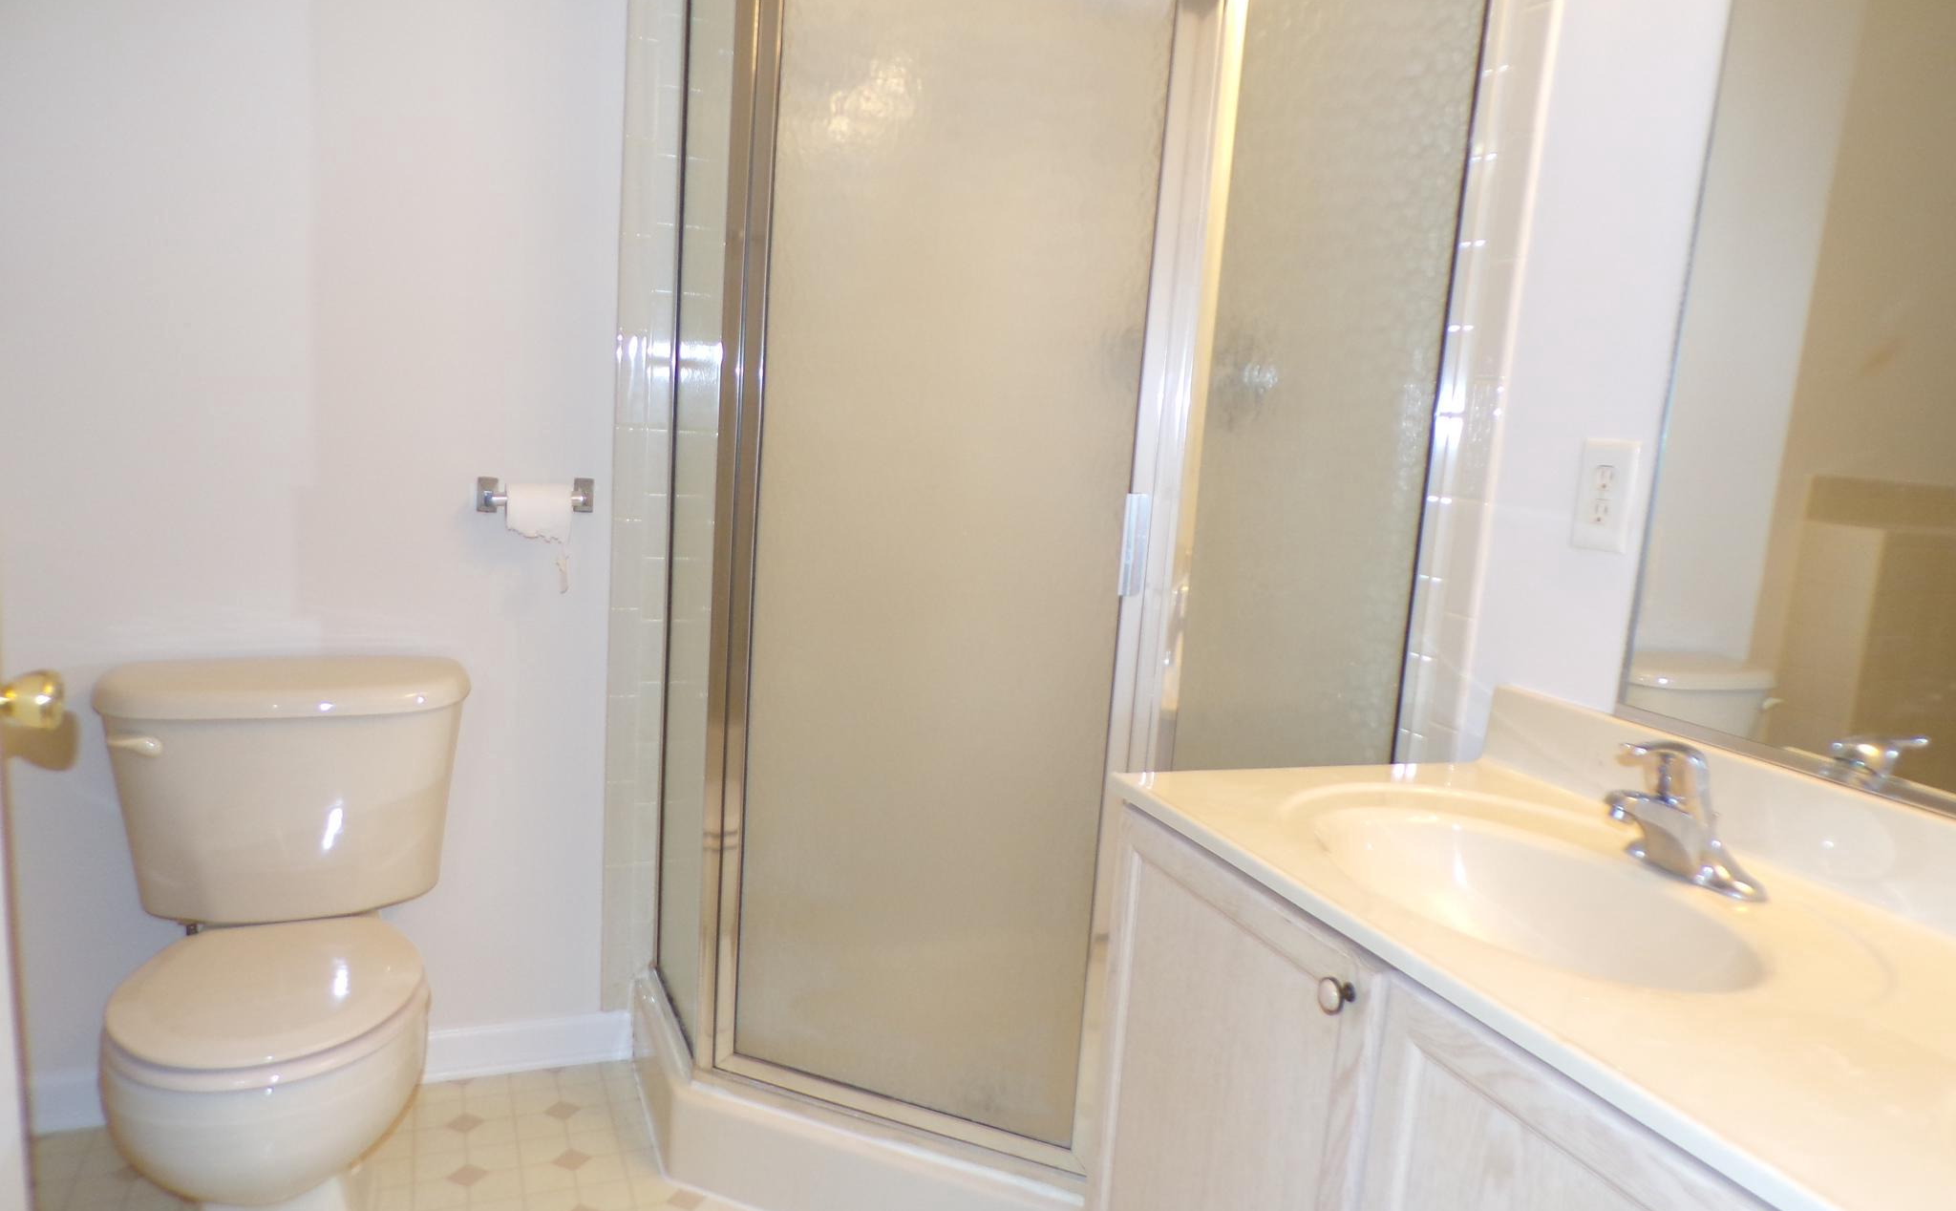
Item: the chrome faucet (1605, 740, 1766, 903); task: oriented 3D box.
[{"bbox_3d":[0.647,0.192,1.278,0.150,0.132,0.147,0,10,-23],"label":"chrome faucet"}]

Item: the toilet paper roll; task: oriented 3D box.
[{"bbox_3d":[-0.702,-0.144,2.167,0.100,0.093,0.070,0,10,-23],"label":"toilet paper roll"}]

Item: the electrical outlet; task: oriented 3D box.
[{"bbox_3d":[0.726,-0.127,1.571,0.008,0.126,0.077,0,10,-23],"label":"electrical outlet"}]

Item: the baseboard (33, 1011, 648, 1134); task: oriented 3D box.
[{"bbox_3d":[-1.058,0.772,2.264,0.937,0.088,0.017,0,10,-23],"label":"baseboard"}]

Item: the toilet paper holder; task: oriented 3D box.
[{"bbox_3d":[-0.712,-0.175,2.194,0.184,0.054,0.078,0,10,-23],"label":"toilet paper holder"}]

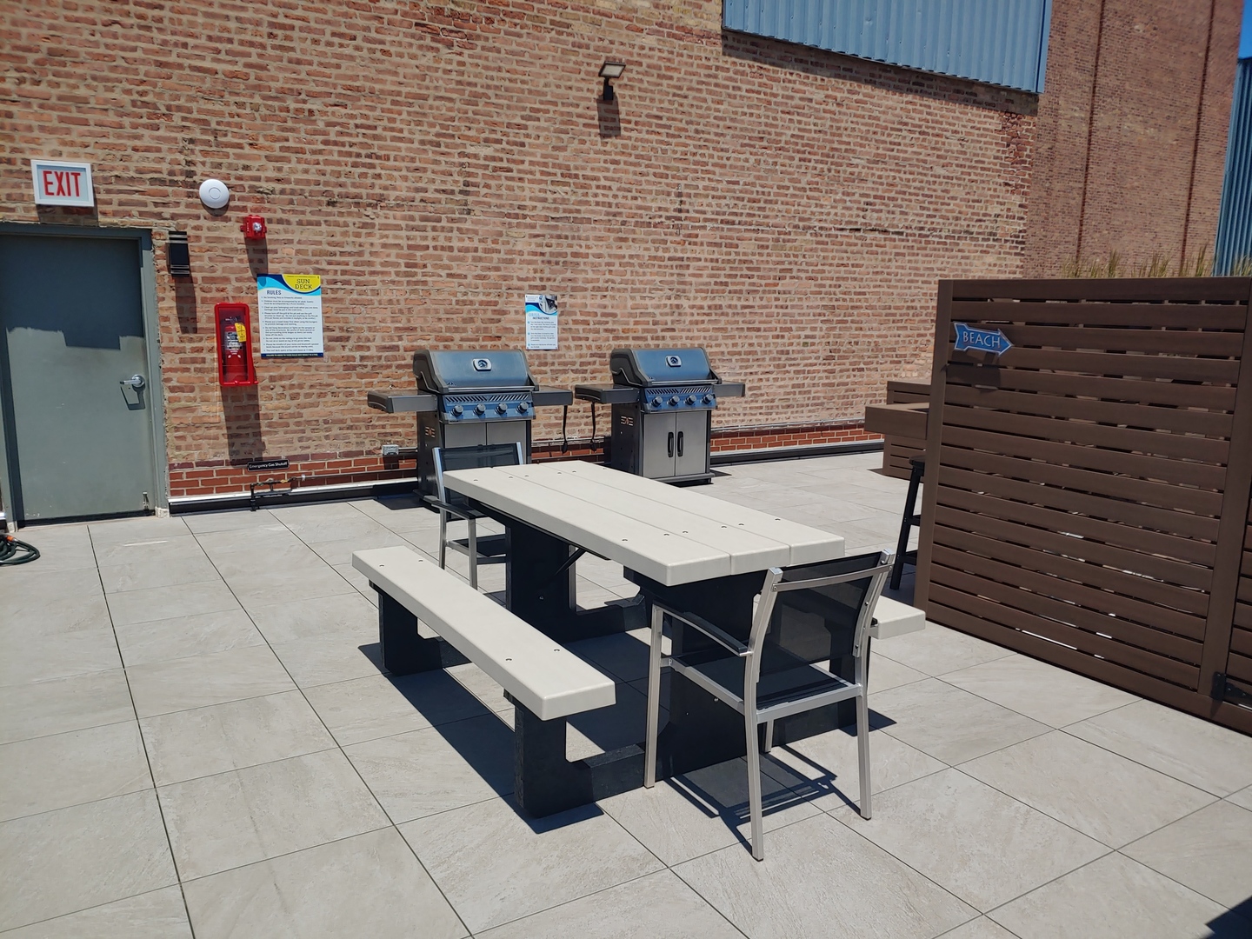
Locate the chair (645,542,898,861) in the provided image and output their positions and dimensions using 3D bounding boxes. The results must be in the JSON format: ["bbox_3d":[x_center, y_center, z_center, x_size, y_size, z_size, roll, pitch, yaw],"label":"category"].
[{"bbox_3d":[0.443,0.645,2.849,0.560,0.875,0.570,-4,11,-32],"label":"chair"}]

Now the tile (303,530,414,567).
[{"bbox_3d":[-1.722,0.535,5.988,0.605,0.020,0.605,-4,11,-33],"label":"tile"}]

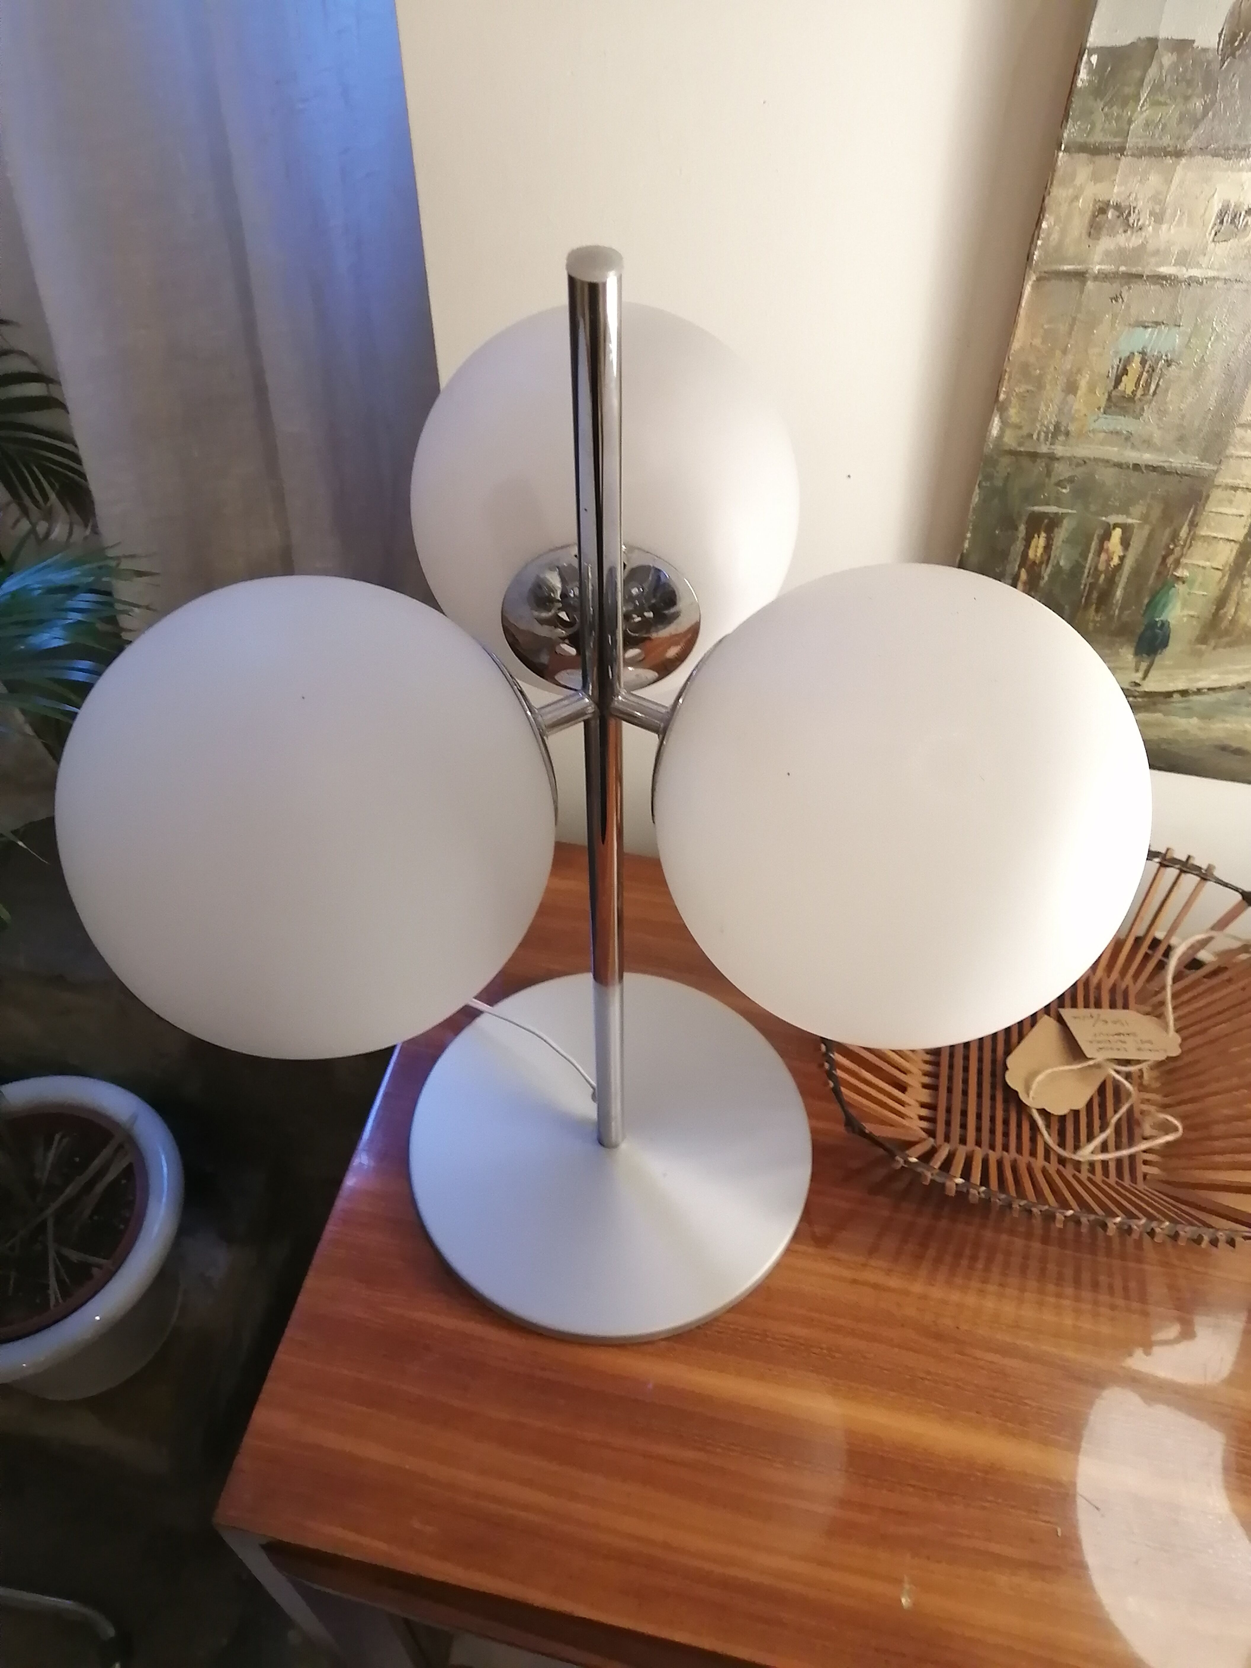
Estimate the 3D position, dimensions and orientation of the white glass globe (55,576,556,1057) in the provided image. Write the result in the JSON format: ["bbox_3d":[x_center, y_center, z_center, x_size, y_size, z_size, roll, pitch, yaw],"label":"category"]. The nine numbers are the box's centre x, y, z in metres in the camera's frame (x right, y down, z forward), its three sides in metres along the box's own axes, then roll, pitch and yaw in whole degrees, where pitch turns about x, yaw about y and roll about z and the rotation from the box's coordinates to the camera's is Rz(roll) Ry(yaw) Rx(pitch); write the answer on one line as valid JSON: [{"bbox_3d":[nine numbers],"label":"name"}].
[{"bbox_3d":[-0.116,-0.006,0.490,0.180,0.180,0.180,0,50,0],"label":"white glass globe"}]

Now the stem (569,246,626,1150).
[{"bbox_3d":[-0.009,0.010,0.610,0.017,0.565,0.017,0,50,0],"label":"stem"}]

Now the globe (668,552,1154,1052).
[{"bbox_3d":[0.102,-0.010,0.493,0.180,0.180,0.180,0,50,0],"label":"globe"}]

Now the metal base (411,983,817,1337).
[{"bbox_3d":[-0.009,0.195,0.831,0.254,0.012,0.254,0,50,0],"label":"metal base"}]

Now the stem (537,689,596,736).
[{"bbox_3d":[-0.024,-0.048,0.528,0.023,0.011,0.011,-25,54,-19],"label":"stem"}]

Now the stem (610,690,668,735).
[{"bbox_3d":[0.006,-0.049,0.528,0.023,0.011,0.011,23,54,18],"label":"stem"}]

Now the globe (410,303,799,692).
[{"bbox_3d":[-0.009,-0.153,0.613,0.180,0.180,0.180,0,50,0],"label":"globe"}]

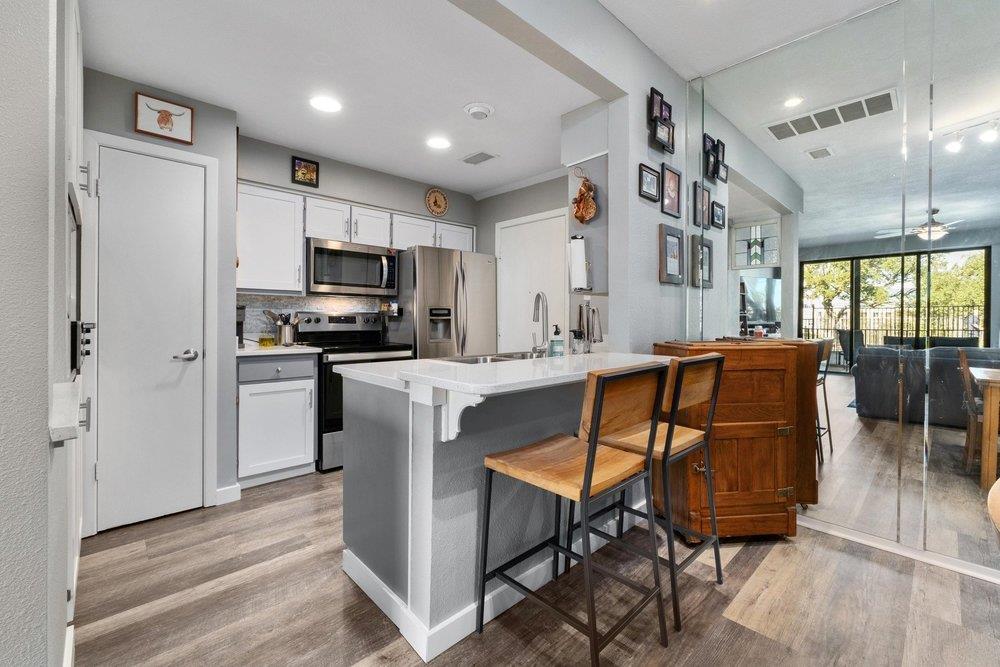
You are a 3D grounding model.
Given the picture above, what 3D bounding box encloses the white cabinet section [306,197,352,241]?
[{"bbox_3d":[-1.428,-0.938,3.471,0.359,0.322,0.027,-1,2,-42],"label":"white cabinet section"}]

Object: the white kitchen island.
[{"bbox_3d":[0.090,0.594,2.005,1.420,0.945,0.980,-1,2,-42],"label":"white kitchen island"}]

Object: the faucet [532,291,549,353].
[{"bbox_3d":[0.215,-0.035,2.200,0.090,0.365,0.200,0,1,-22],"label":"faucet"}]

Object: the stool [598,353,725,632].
[{"bbox_3d":[0.649,0.589,1.867,0.448,1.000,0.535,-1,2,-42],"label":"stool"}]

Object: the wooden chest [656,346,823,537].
[{"bbox_3d":[1.242,0.571,2.351,0.600,1.015,0.400,0,1,-5],"label":"wooden chest"}]

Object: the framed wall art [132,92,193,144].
[{"bbox_3d":[-1.910,-1.216,2.378,0.265,0.220,0.020,-1,2,-42],"label":"framed wall art"}]

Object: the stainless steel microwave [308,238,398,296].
[{"bbox_3d":[-1.321,-0.538,3.594,0.760,0.410,0.400,-1,2,-42],"label":"stainless steel microwave"}]

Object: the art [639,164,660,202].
[{"bbox_3d":[0.849,-0.849,2.350,0.215,0.180,0.020,-1,2,-42],"label":"art"}]

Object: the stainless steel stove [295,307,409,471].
[{"bbox_3d":[-1.239,0.422,3.586,0.756,1.195,0.700,-1,2,-42],"label":"stainless steel stove"}]

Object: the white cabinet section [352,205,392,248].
[{"bbox_3d":[-1.147,-0.946,3.726,0.363,0.322,0.027,-1,2,-42],"label":"white cabinet section"}]

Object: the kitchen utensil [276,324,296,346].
[{"bbox_3d":[-1.644,0.017,3.213,0.125,0.168,0.125,-1,2,-42],"label":"kitchen utensil"}]

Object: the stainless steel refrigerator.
[{"bbox_3d":[-0.601,0.121,4.084,0.906,1.768,0.790,-1,2,-42],"label":"stainless steel refrigerator"}]

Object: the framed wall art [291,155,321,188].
[{"bbox_3d":[-1.503,-1.242,3.229,0.205,0.205,0.020,-1,2,-42],"label":"framed wall art"}]

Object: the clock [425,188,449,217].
[{"bbox_3d":[-0.608,-1.272,4.053,0.280,0.285,0.030,-1,2,-42],"label":"clock"}]

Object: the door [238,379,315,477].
[{"bbox_3d":[-1.571,0.655,2.956,0.481,0.616,0.027,-1,2,-42],"label":"door"}]

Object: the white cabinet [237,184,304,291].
[{"bbox_3d":[-1.855,-0.713,3.277,0.510,0.790,0.320,-1,2,-42],"label":"white cabinet"}]

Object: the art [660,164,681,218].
[{"bbox_3d":[1.107,-0.907,2.679,0.238,0.300,0.022,-1,2,-42],"label":"art"}]

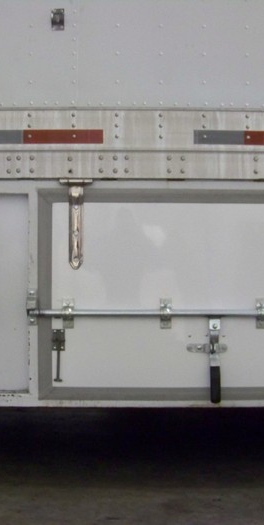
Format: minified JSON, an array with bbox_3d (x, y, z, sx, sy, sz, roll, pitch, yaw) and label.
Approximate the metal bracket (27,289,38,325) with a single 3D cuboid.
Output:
[{"bbox_3d":[-0.348,0.158,2.534,0.036,0.132,0.038,0,2,-1],"label":"metal bracket"}]

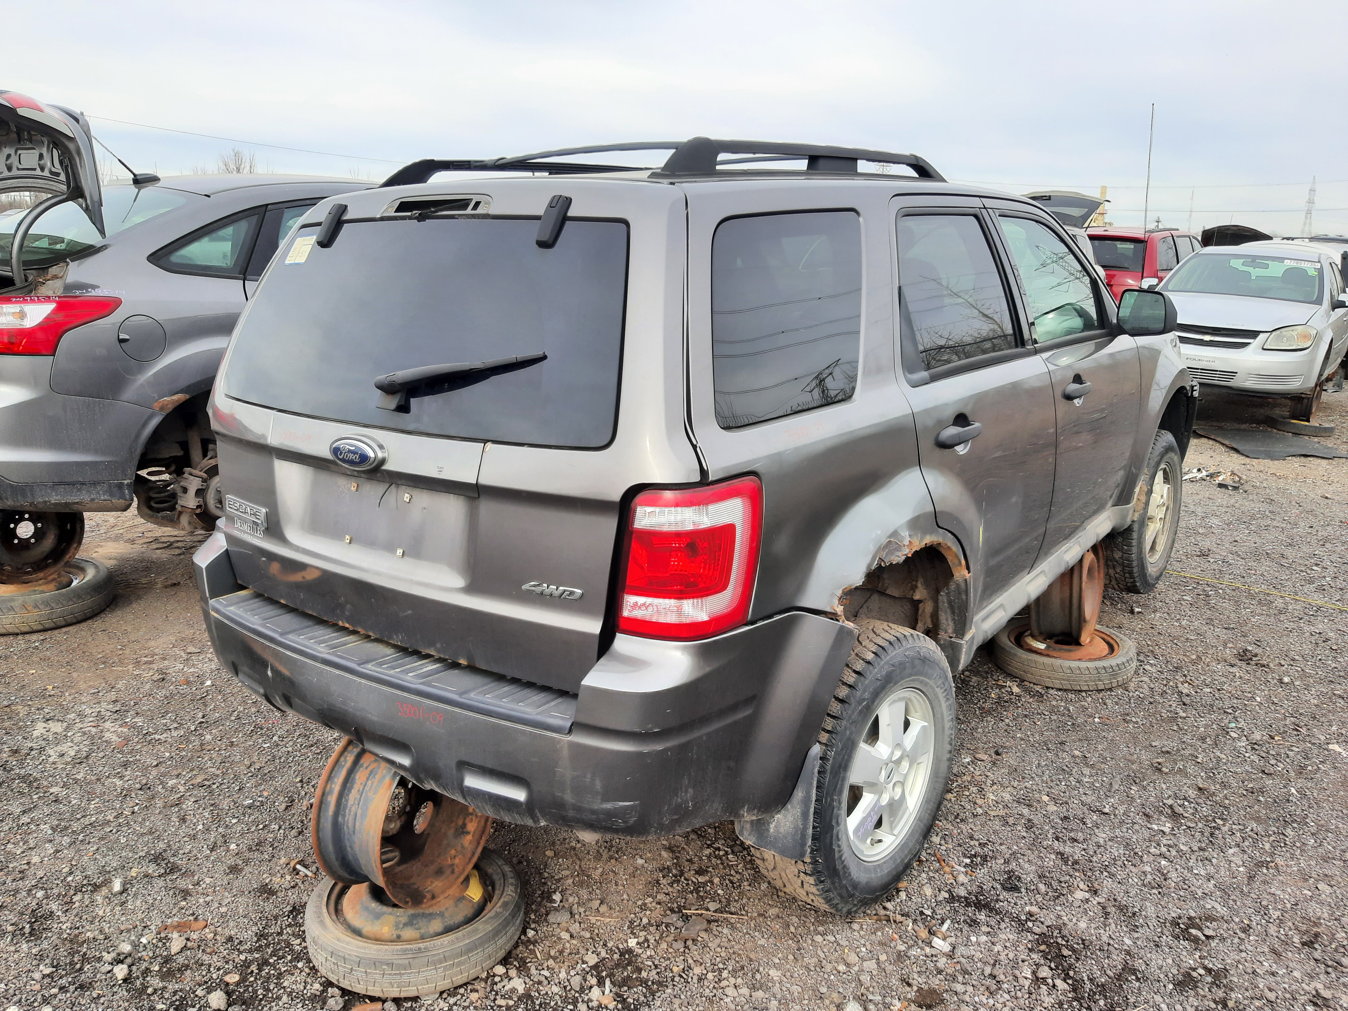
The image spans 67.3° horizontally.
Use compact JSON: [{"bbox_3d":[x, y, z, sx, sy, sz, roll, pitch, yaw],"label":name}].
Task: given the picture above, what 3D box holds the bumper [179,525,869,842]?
[{"bbox_3d":[-0.523,0.296,2.426,1.790,0.410,0.650,10,19,37],"label":"bumper"}]

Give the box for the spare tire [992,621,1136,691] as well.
[{"bbox_3d":[1.554,0.584,4.050,0.537,0.115,0.537,-1,14,0],"label":"spare tire"}]

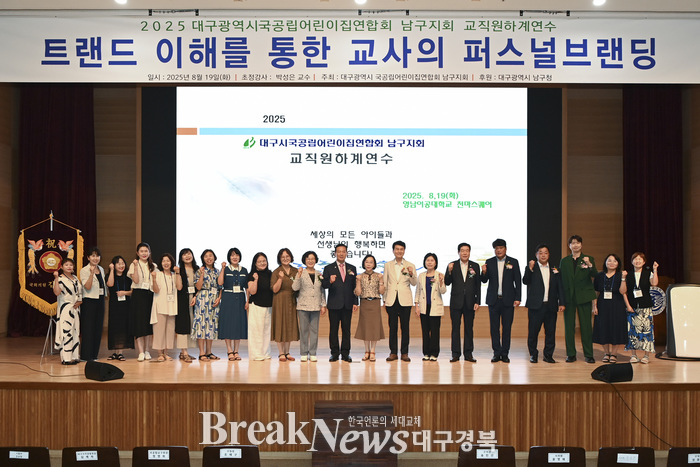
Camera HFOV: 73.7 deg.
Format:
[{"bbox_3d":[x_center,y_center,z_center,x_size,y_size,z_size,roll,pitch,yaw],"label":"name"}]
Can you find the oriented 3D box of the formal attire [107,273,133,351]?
[{"bbox_3d":[-3.383,1.146,6.880,0.410,1.137,0.330,0,0,-12],"label":"formal attire"}]

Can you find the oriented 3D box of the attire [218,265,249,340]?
[{"bbox_3d":[-1.726,1.016,6.930,0.429,1.111,0.360,0,0,-15],"label":"attire"}]

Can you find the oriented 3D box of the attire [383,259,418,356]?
[{"bbox_3d":[0.743,1.089,6.900,0.500,1.424,0.340,0,0,5],"label":"attire"}]

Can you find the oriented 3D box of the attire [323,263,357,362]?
[{"bbox_3d":[-0.141,1.117,6.860,0.530,1.404,0.360,0,0,2],"label":"attire"}]

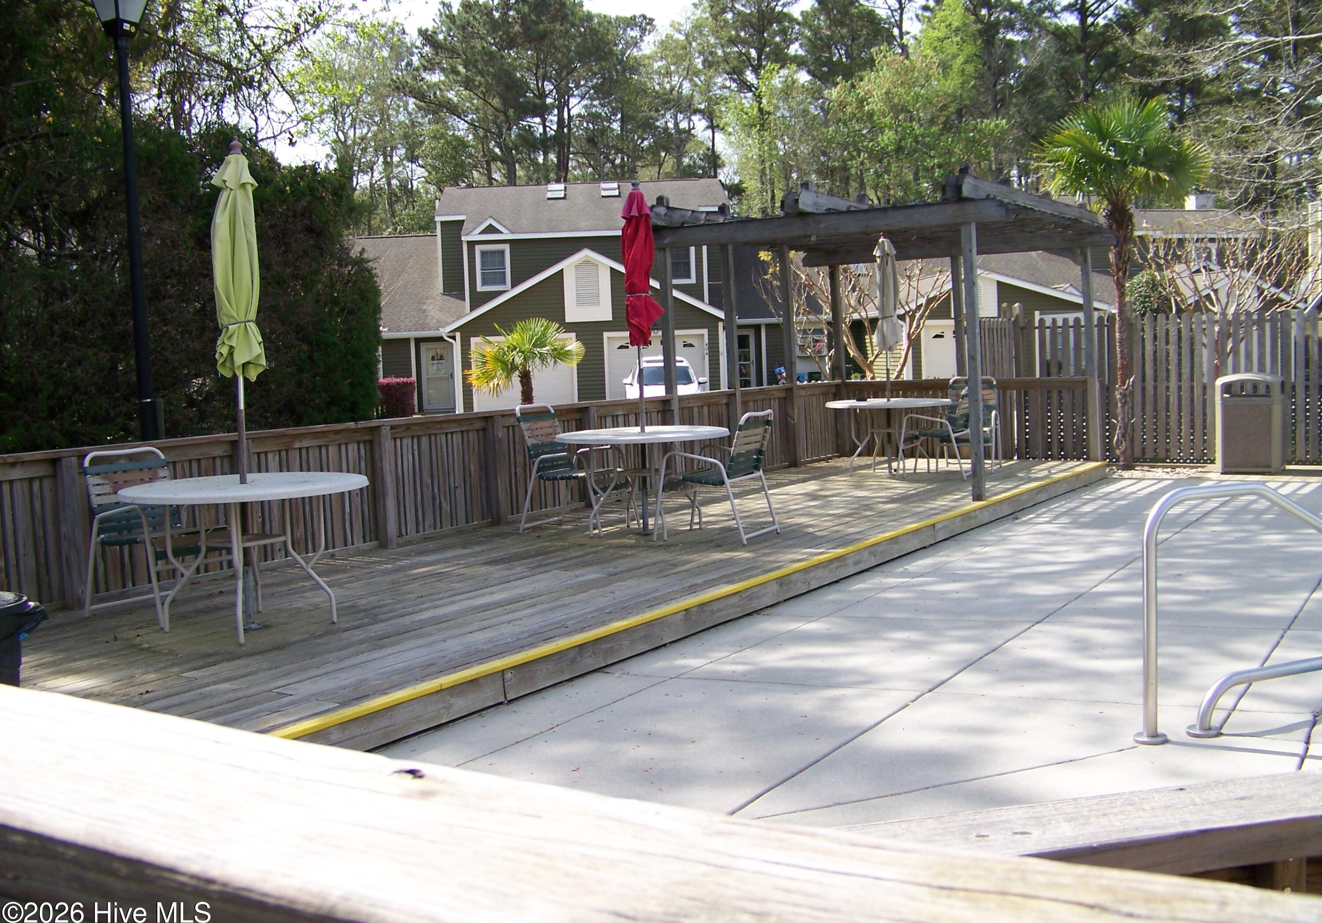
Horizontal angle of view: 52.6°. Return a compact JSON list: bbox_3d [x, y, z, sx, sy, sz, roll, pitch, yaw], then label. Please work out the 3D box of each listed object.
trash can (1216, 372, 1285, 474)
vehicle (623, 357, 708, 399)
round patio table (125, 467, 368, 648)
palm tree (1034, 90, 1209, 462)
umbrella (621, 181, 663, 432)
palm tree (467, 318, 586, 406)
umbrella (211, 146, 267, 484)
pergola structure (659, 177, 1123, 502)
[{"bbox_3d":[6.062,-0.417,13.792,0.620,1.003,0.600,-1,5,20],"label":"trash can"},{"bbox_3d":[0.114,-1.850,34.467,1.950,1.670,4.600,-2,5,0],"label":"vehicle"},{"bbox_3d":[-2.048,0.463,6.588,1.230,0.706,1.230,-2,5,0],"label":"round patio table"},{"bbox_3d":[4.954,-1.881,14.336,1.900,3.923,1.900,-1,5,19],"label":"palm tree"},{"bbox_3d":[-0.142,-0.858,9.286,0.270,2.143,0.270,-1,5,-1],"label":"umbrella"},{"bbox_3d":[-1.810,-0.868,18.000,1.600,2.150,1.600,-2,5,0],"label":"palm tree"},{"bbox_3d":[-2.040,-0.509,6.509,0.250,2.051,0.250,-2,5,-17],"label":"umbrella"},{"bbox_3d":[2.241,-1.130,12.620,3.452,2.558,3.969,1,6,33],"label":"pergola structure"}]

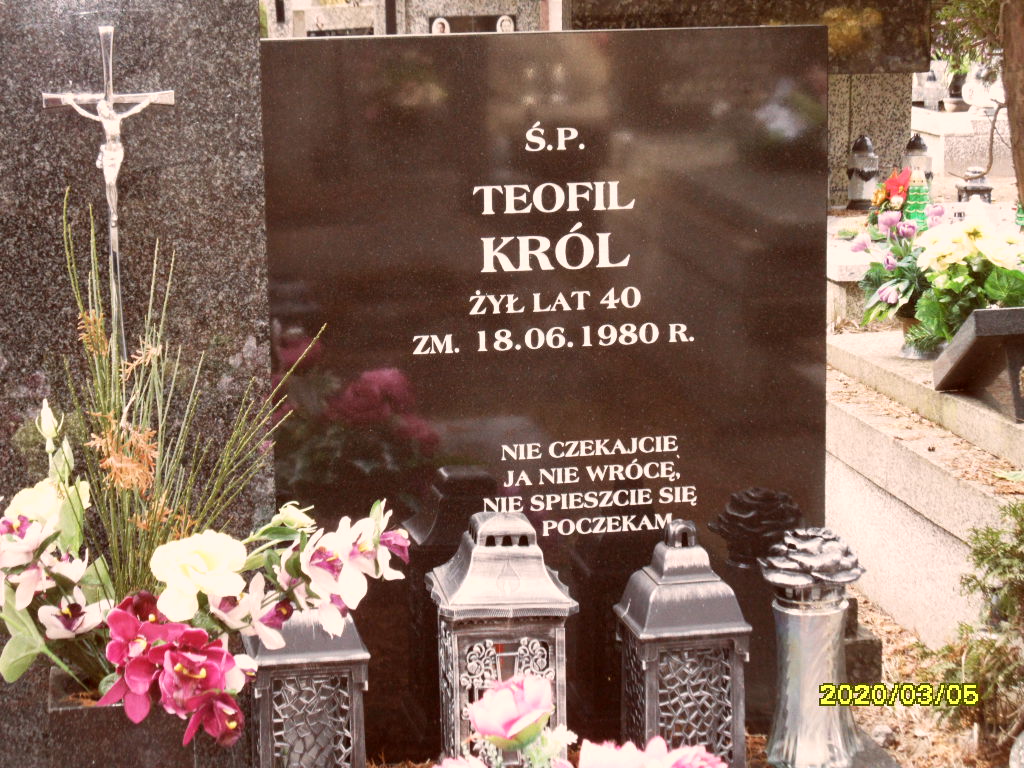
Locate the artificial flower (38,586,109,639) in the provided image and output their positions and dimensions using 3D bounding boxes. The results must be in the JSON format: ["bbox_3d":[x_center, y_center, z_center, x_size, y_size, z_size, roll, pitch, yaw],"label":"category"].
[{"bbox_3d":[-0.421,0.219,2.270,0.069,0.045,0.045,-2,13,-5],"label":"artificial flower"}]

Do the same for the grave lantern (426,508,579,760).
[{"bbox_3d":[-0.008,0.258,2.329,0.129,0.262,0.129,-3,13,-9],"label":"grave lantern"}]

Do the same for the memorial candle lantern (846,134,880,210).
[{"bbox_3d":[0.993,-0.599,6.700,0.086,0.215,0.086,1,13,7],"label":"memorial candle lantern"}]

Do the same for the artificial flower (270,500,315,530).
[{"bbox_3d":[-0.227,0.136,2.450,0.049,0.033,0.040,-1,10,0],"label":"artificial flower"}]

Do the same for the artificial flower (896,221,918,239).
[{"bbox_3d":[0.827,-0.323,4.950,0.045,0.040,0.045,-1,10,0],"label":"artificial flower"}]

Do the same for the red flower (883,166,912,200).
[{"bbox_3d":[1.037,-0.538,6.350,0.073,0.086,0.060,0,13,6],"label":"red flower"}]

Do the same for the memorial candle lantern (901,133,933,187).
[{"bbox_3d":[1.077,-0.560,6.300,0.086,0.203,0.086,-1,10,0],"label":"memorial candle lantern"}]

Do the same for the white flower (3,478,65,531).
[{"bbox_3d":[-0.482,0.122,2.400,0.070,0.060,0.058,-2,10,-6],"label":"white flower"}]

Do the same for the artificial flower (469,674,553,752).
[{"bbox_3d":[0.000,0.250,1.800,0.065,0.057,0.062,-1,10,0],"label":"artificial flower"}]

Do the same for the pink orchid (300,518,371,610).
[{"bbox_3d":[-0.168,0.171,2.240,0.066,0.084,0.050,0,13,6],"label":"pink orchid"}]

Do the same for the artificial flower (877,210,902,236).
[{"bbox_3d":[0.790,-0.336,4.950,0.050,0.052,0.048,-1,10,0],"label":"artificial flower"}]

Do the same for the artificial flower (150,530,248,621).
[{"bbox_3d":[-0.296,0.181,2.240,0.090,0.079,0.060,-2,13,-6],"label":"artificial flower"}]

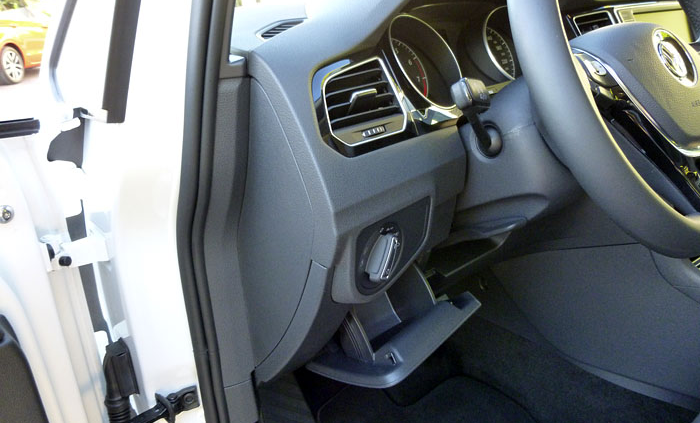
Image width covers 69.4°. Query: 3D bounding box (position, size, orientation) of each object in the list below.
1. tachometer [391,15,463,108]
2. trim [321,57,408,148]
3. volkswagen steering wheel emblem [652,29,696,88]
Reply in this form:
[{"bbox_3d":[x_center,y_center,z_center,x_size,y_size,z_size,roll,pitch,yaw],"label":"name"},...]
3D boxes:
[{"bbox_3d":[0.075,-0.157,0.556,0.113,0.113,0.038,-25,0,-43],"label":"tachometer"},{"bbox_3d":[0.011,-0.103,0.478,0.097,0.077,0.020,-20,6,-35],"label":"trim"},{"bbox_3d":[0.273,-0.128,0.426,0.059,0.059,0.010,-20,-7,-34],"label":"volkswagen steering wheel emblem"}]

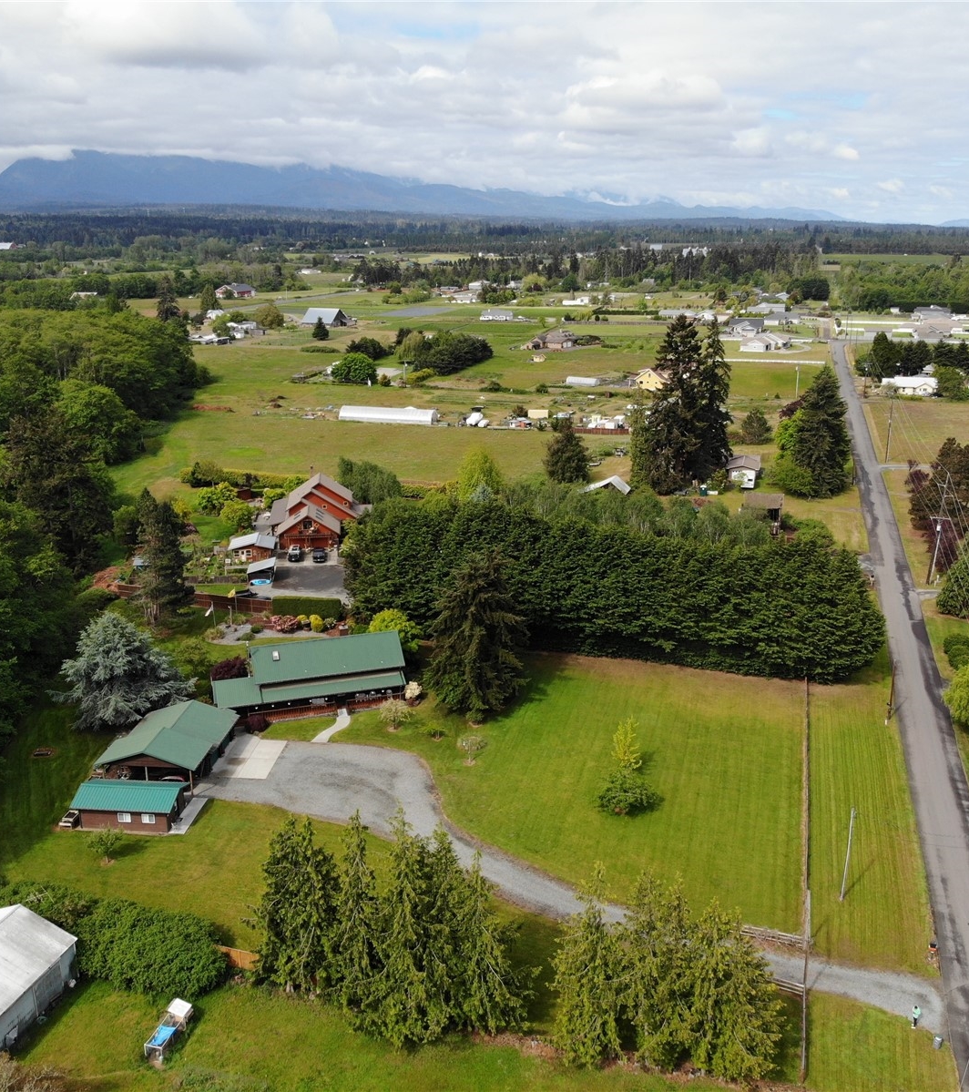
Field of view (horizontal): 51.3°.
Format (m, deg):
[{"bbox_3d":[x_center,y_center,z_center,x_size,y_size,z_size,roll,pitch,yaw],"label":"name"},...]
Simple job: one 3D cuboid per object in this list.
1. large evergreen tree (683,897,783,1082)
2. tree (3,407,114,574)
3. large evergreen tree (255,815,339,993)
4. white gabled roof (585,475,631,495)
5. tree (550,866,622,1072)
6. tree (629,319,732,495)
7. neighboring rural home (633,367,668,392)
[{"bbox_3d":[17.894,30.559,70.792,6.821,13.443,6.821,1,18,0],"label":"large evergreen tree"},{"bbox_3d":[-61.651,-7.890,148.474,14.000,25.188,14.000,0,18,0],"label":"tree"},{"bbox_3d":[-12.248,23.919,67.048,5.400,13.921,5.400,0,18,0],"label":"large evergreen tree"},{"bbox_3d":[26.425,-11.465,213.331,9.036,5.237,6.058,6,19,17],"label":"white gabled roof"},{"bbox_3d":[7.119,28.192,67.905,5.200,14.800,5.200,1,18,0],"label":"tree"},{"bbox_3d":[41.890,-28.832,210.479,20.000,36.500,20.000,1,18,0],"label":"tree"},{"bbox_3d":[56.158,-55.382,329.960,11.200,7.400,13.500,6,18,17],"label":"neighboring rural home"}]

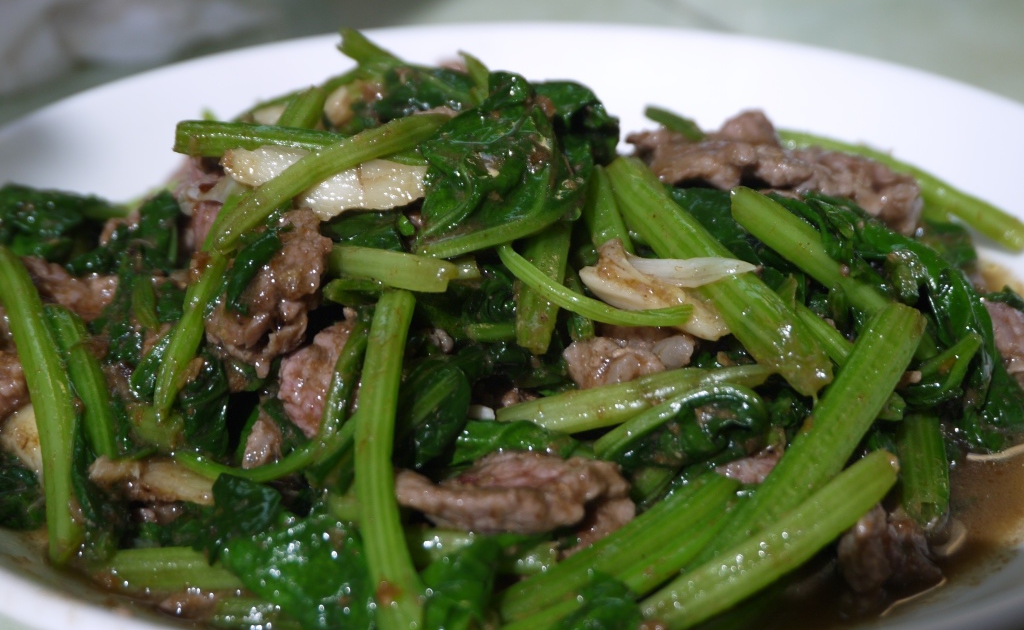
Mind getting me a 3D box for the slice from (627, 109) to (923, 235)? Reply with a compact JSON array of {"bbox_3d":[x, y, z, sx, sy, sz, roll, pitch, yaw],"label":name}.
[{"bbox_3d":[0.055,-0.029,0.313,0.060,0.013,0.021,15,31,16],"label":"slice"}]

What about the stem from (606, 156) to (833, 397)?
[{"bbox_3d":[0.036,-0.008,0.264,0.011,0.008,0.068,-10,35,-17],"label":"stem"}]

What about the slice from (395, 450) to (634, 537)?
[{"bbox_3d":[0.001,0.025,0.209,0.035,0.009,0.015,4,28,2],"label":"slice"}]

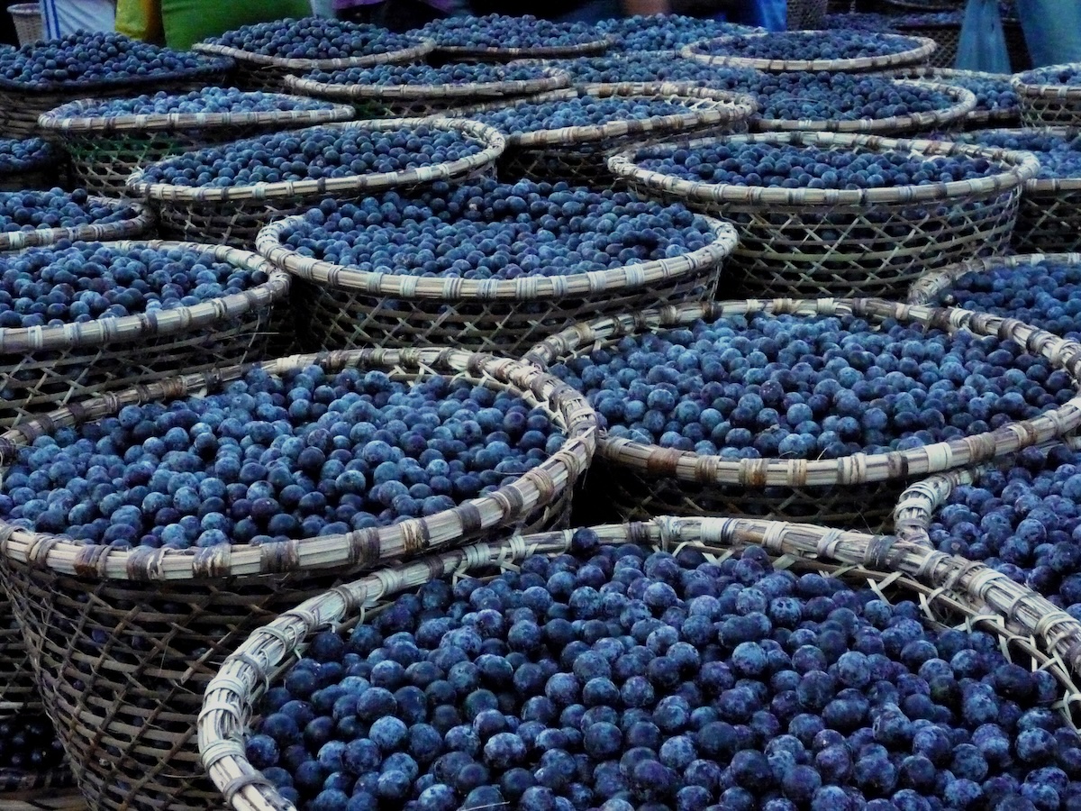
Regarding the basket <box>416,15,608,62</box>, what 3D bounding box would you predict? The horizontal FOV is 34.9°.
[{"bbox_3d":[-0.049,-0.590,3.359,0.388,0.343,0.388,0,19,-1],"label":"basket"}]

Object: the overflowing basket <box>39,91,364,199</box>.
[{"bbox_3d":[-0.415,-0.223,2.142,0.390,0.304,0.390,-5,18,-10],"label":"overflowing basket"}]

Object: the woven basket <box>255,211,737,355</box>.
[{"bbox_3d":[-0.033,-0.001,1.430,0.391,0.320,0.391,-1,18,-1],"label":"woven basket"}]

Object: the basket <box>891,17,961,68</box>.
[{"bbox_3d":[0.967,-0.736,3.905,0.390,0.304,0.390,3,18,13],"label":"basket"}]

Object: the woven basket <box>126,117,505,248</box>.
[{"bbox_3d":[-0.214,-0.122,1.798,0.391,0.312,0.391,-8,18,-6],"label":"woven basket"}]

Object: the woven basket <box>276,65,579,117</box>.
[{"bbox_3d":[-0.151,-0.304,2.350,0.392,0.304,0.392,-1,16,-4],"label":"woven basket"}]

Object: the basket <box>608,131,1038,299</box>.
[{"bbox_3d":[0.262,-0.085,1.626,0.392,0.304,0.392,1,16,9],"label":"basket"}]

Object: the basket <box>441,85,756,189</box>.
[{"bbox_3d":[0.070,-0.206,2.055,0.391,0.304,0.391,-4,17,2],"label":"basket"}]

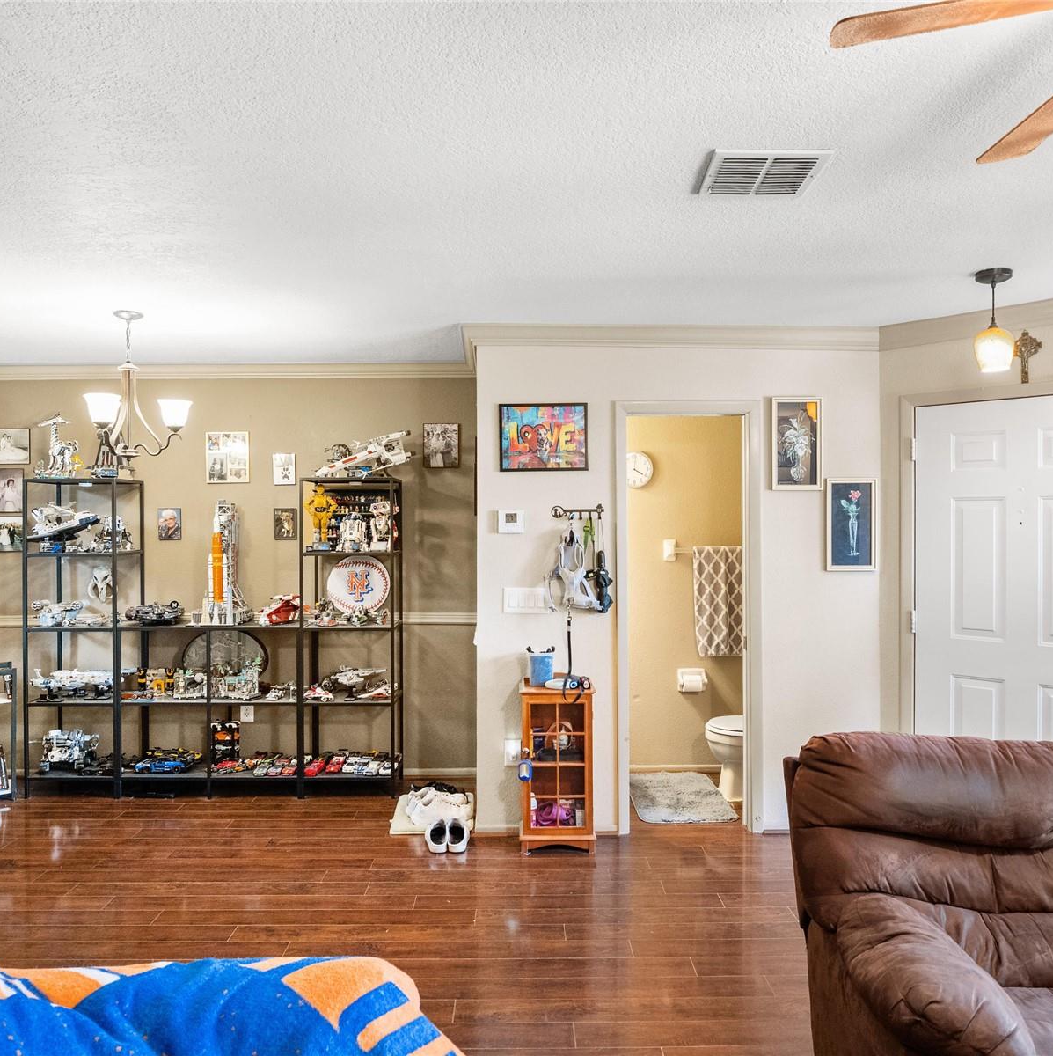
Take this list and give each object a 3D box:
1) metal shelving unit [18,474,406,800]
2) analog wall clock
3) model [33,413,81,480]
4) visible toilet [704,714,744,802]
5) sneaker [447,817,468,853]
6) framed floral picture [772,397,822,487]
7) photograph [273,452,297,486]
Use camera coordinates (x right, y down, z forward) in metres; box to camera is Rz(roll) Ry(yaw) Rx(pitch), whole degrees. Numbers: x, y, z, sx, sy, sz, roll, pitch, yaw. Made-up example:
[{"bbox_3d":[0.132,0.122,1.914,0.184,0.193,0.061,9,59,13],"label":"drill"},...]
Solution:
[{"bbox_3d":[-1.738,0.609,4.632,2.020,1.750,0.360,0,1,0],"label":"metal shelving unit"},{"bbox_3d":[0.646,-0.345,4.840,0.222,0.222,0.040,0,1,-1],"label":"analog wall clock"},{"bbox_3d":[-2.610,-0.455,4.540,0.230,0.370,0.160,0,0,-14],"label":"model"},{"bbox_3d":[1.330,1.110,4.470,0.700,0.730,0.410,0,1,-1],"label":"visible toilet"},{"bbox_3d":[-0.328,1.430,3.860,0.102,0.110,0.280,0,1,-2],"label":"sneaker"},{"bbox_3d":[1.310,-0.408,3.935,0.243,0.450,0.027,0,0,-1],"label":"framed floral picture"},{"bbox_3d":[-1.428,-0.347,4.815,0.133,0.182,0.020,0,0,0],"label":"photograph"}]

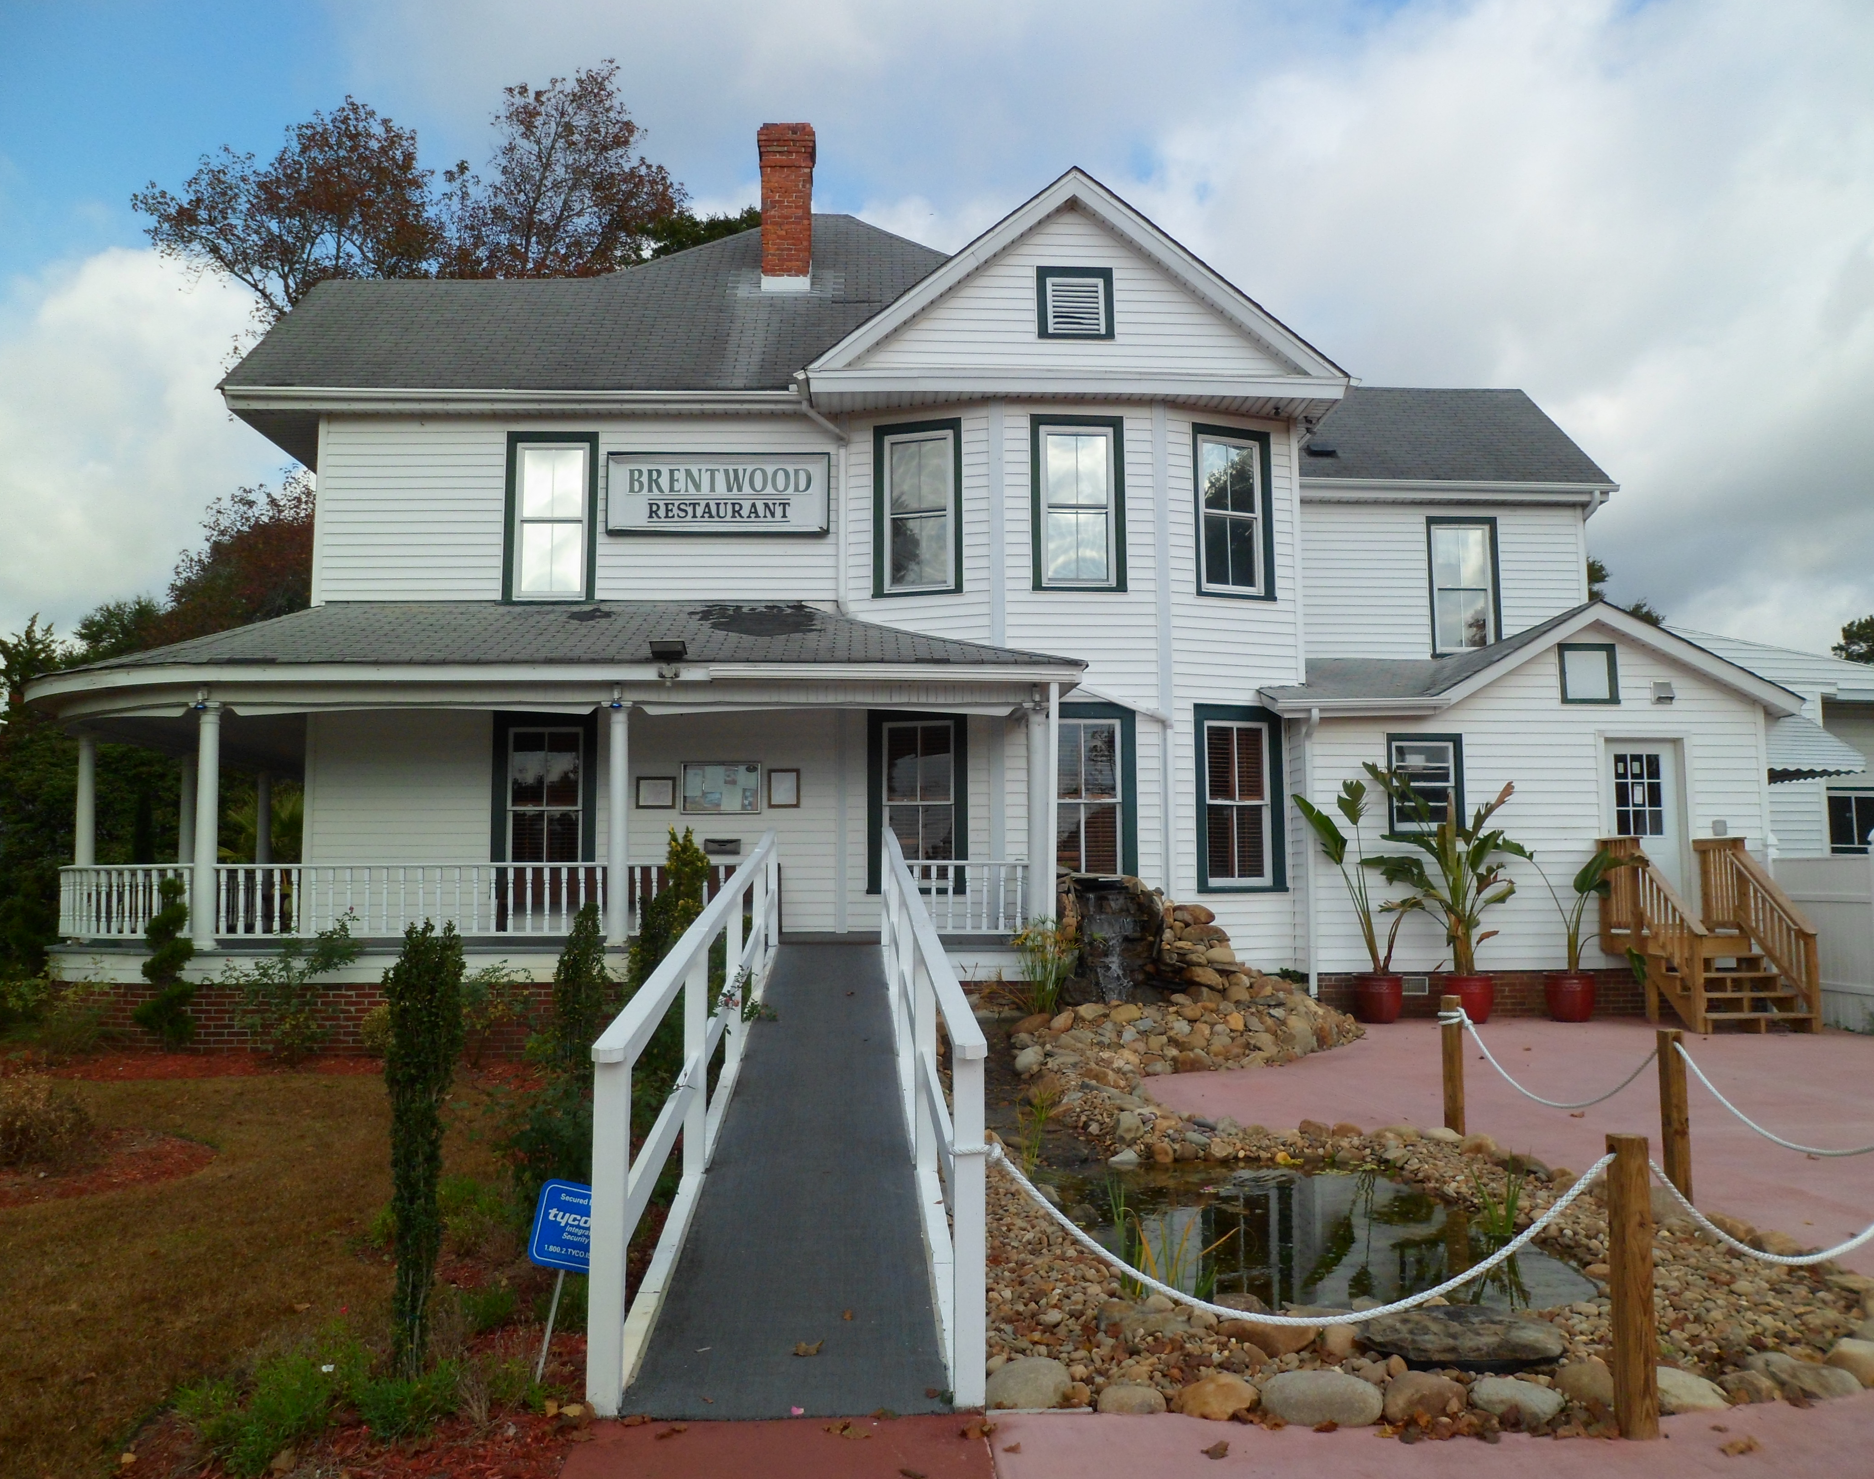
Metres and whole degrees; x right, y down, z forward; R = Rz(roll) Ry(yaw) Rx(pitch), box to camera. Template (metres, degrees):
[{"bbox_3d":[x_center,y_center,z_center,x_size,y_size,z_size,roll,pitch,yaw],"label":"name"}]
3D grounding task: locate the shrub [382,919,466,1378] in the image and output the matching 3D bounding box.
[{"bbox_3d":[-1.630,1.292,4.712,0.265,1.433,0.250,0,-5,0],"label":"shrub"}]

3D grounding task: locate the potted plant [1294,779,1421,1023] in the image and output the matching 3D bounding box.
[{"bbox_3d":[4.343,1.661,15.328,1.321,2.483,1.000,0,-6,-4],"label":"potted plant"}]

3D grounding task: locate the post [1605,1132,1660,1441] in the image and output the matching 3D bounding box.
[{"bbox_3d":[1.935,1.516,4.125,0.091,0.823,0.091,-1,-5,2],"label":"post"}]

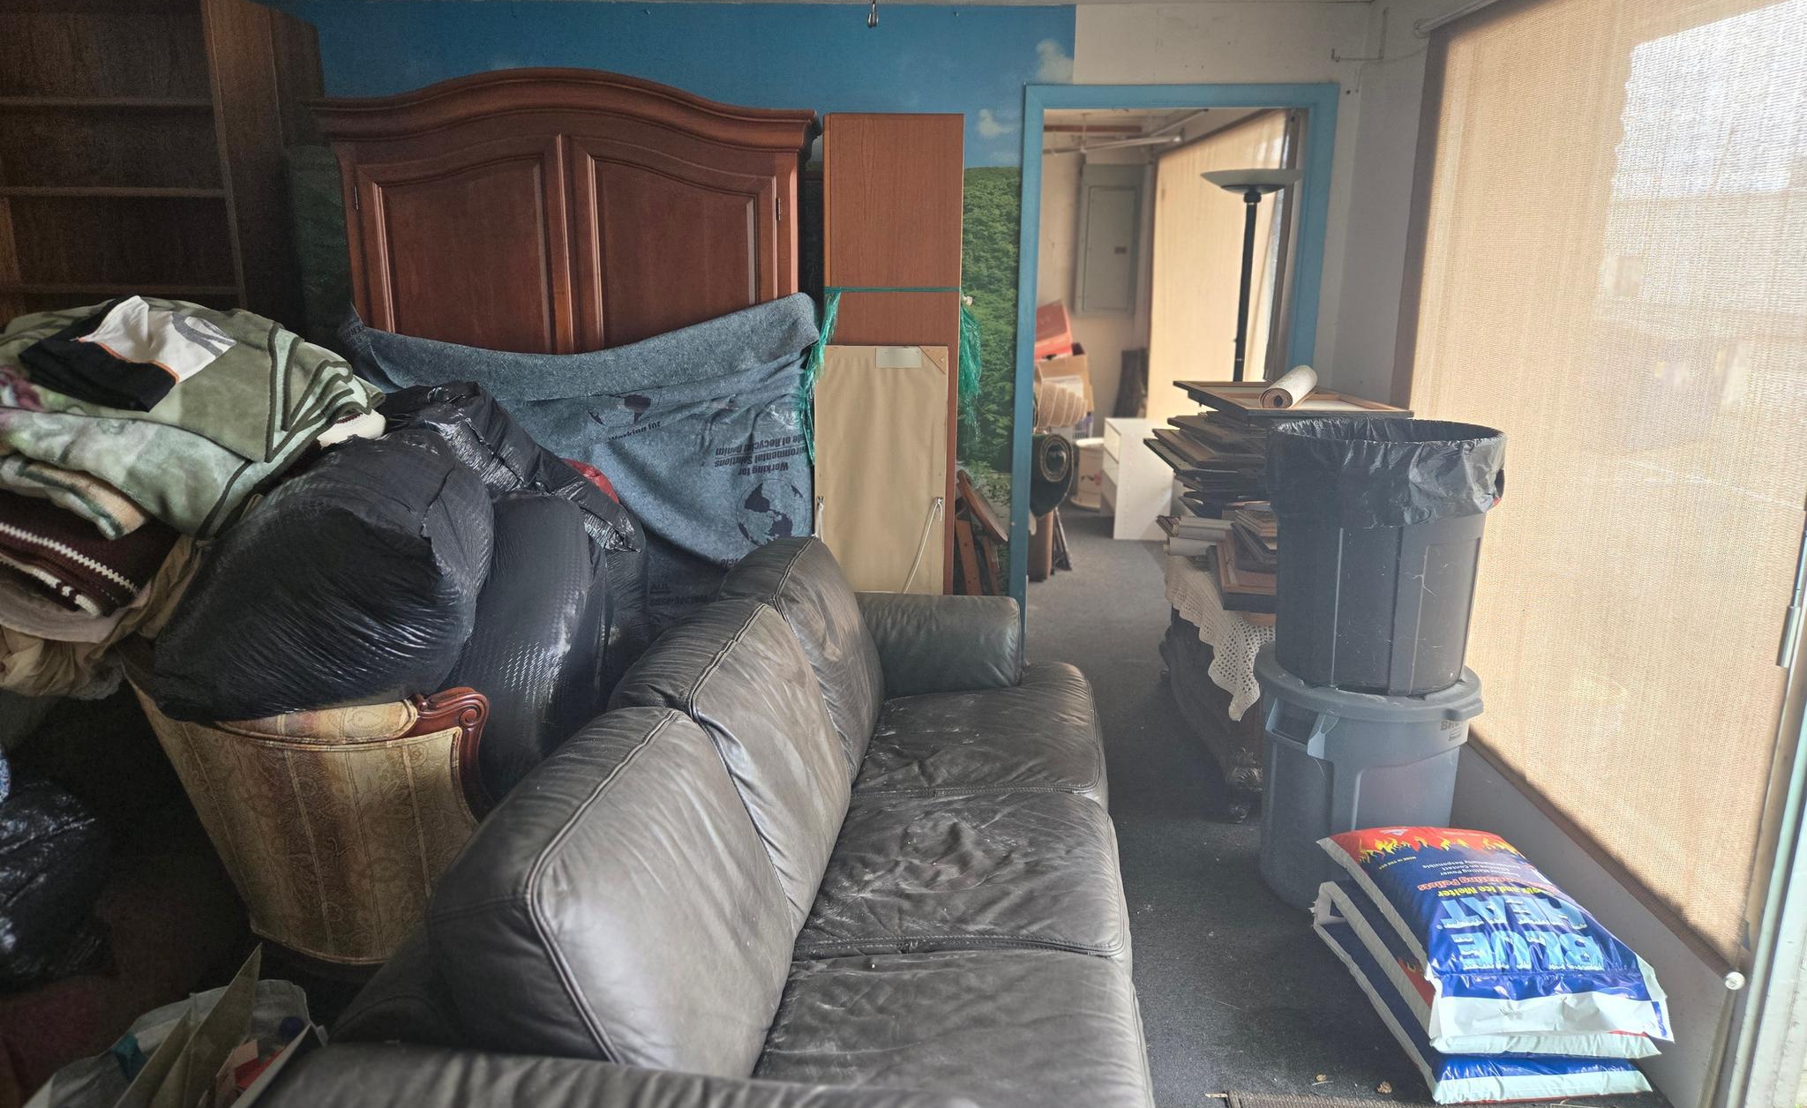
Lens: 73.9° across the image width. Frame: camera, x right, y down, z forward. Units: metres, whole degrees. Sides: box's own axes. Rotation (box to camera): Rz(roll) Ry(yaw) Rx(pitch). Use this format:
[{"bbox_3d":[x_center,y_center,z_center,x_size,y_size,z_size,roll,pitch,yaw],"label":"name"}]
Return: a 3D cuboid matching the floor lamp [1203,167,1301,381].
[{"bbox_3d":[1.257,-0.480,4.554,0.360,1.870,0.360,1,15,1],"label":"floor lamp"}]

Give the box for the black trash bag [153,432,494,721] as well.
[{"bbox_3d":[-1.201,0.040,2.537,0.670,0.600,0.550,1,15,1],"label":"black trash bag"}]

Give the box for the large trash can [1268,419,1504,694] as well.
[{"bbox_3d":[1.165,0.000,2.966,0.520,0.600,0.520,1,15,1],"label":"large trash can"}]

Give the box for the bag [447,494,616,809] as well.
[{"bbox_3d":[-0.887,0.209,2.845,0.430,0.780,0.450,1,15,1],"label":"bag"}]

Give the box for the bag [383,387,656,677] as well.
[{"bbox_3d":[-0.995,-0.048,3.110,0.700,0.780,0.550,1,15,1],"label":"bag"}]

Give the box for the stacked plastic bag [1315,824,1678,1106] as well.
[{"bbox_3d":[1.238,0.844,2.587,0.470,0.320,0.600,-1,15,-3],"label":"stacked plastic bag"}]

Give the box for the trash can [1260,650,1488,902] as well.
[{"bbox_3d":[1.160,0.572,3.091,0.530,0.600,0.530,1,15,1],"label":"trash can"}]

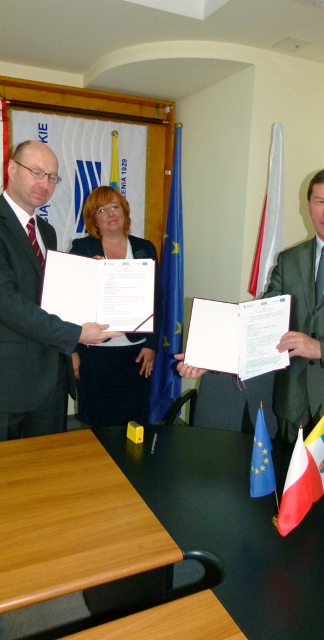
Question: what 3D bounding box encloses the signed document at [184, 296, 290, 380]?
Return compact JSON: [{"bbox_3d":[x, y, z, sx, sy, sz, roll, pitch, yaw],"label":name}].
[{"bbox_3d":[0.253,0.055,1.530,0.350,0.260,0.070,0,-18,5],"label":"signed document"}]

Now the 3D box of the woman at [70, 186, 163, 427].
[{"bbox_3d":[-0.241,0.166,2.400,0.480,1.681,0.300,0,11,-9],"label":"woman"}]

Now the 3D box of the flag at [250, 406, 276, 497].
[{"bbox_3d":[0.257,0.335,1.170,0.070,0.235,0.055,3,11,6],"label":"flag"}]

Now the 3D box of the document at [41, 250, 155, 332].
[{"bbox_3d":[-0.223,-0.099,1.600,0.385,0.265,0.050,2,-12,3],"label":"document"}]

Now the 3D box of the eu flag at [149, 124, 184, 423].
[{"bbox_3d":[0.040,-0.257,2.850,0.270,1.868,0.220,0,11,-8],"label":"eu flag"}]

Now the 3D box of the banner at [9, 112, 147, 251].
[{"bbox_3d":[-0.583,-0.864,3.291,0.970,1.060,0.050,-4,12,-25],"label":"banner"}]

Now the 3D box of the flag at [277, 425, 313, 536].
[{"bbox_3d":[0.319,0.382,1.080,0.100,0.245,0.080,1,11,0],"label":"flag"}]

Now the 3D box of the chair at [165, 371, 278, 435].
[{"bbox_3d":[0.322,0.654,2.050,0.600,0.880,0.600,5,11,17],"label":"chair"}]

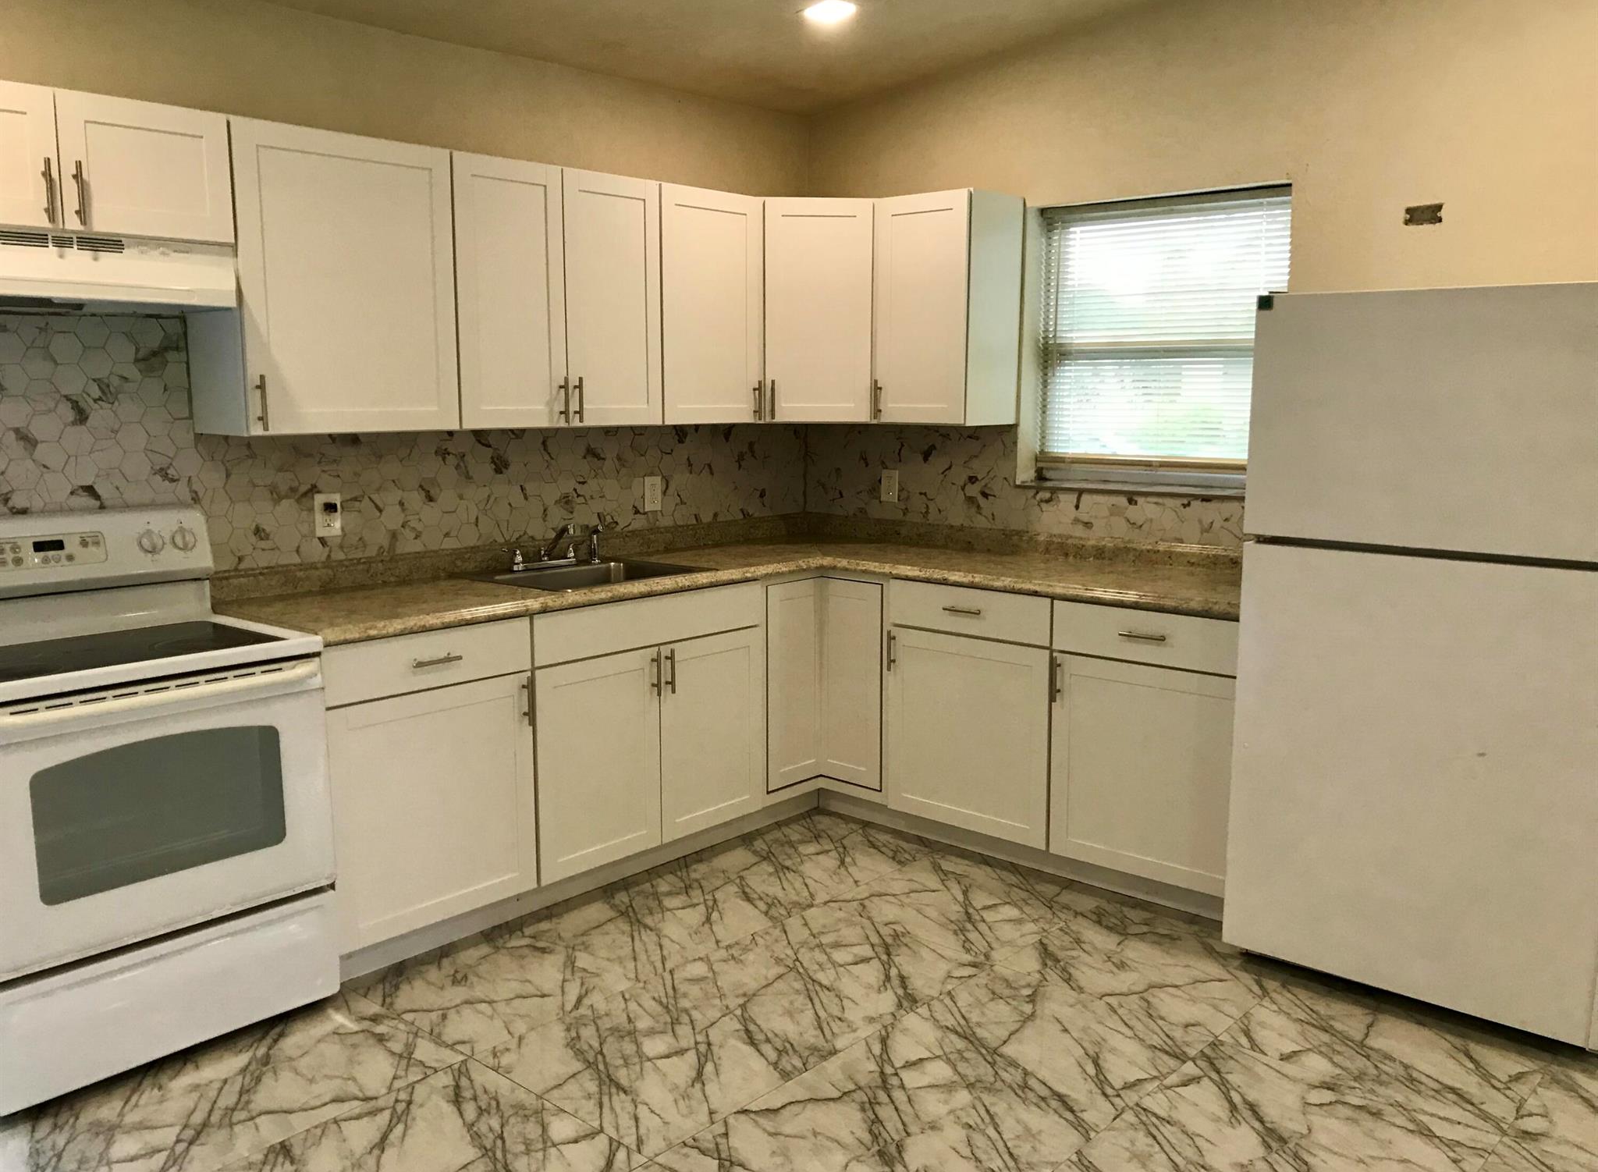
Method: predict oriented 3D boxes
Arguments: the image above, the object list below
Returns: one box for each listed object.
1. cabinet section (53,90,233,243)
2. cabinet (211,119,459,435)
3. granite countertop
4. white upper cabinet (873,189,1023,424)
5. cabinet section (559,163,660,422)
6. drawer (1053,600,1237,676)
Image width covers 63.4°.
[{"bbox_3d":[-1.606,-0.973,3.068,0.310,0.295,0.381,8,12,41],"label":"cabinet section"},{"bbox_3d":[-1.276,-0.798,3.481,0.320,0.762,0.613,8,12,41],"label":"cabinet"},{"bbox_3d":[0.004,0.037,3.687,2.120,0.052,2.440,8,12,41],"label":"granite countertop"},{"bbox_3d":[0.515,-0.955,4.513,0.401,0.762,0.320,8,12,41],"label":"white upper cabinet"},{"bbox_3d":[-0.684,-0.896,4.120,0.310,0.762,0.387,8,12,41],"label":"cabinet section"},{"bbox_3d":[1.126,0.111,3.761,0.600,0.151,0.500,8,12,41],"label":"drawer"}]

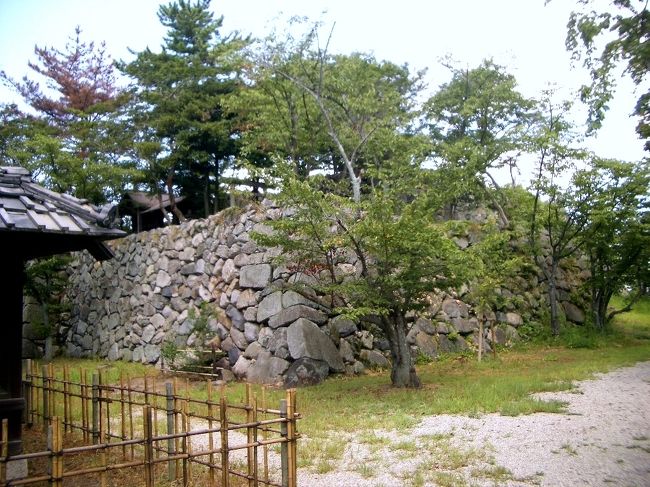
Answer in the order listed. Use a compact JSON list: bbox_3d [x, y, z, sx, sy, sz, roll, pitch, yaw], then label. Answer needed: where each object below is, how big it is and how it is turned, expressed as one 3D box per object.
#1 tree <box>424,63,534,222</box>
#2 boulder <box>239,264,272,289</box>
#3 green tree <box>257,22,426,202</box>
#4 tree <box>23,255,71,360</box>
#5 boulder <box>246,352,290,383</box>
[{"bbox_3d":[3.976,-2.583,16.800,2.900,4.300,2.800,0,-4,0],"label":"tree"},{"bbox_3d":[-1.291,0.613,12.200,0.570,0.450,0.420,-1,-4,18],"label":"boulder"},{"bbox_3d":[0.372,-2.951,14.800,3.800,4.100,3.500,0,-4,0],"label":"green tree"},{"bbox_3d":[-7.096,1.509,16.800,1.400,2.900,1.400,0,-4,0],"label":"tree"},{"bbox_3d":[-0.998,2.189,11.600,0.700,0.600,0.580,-1,-4,18],"label":"boulder"}]

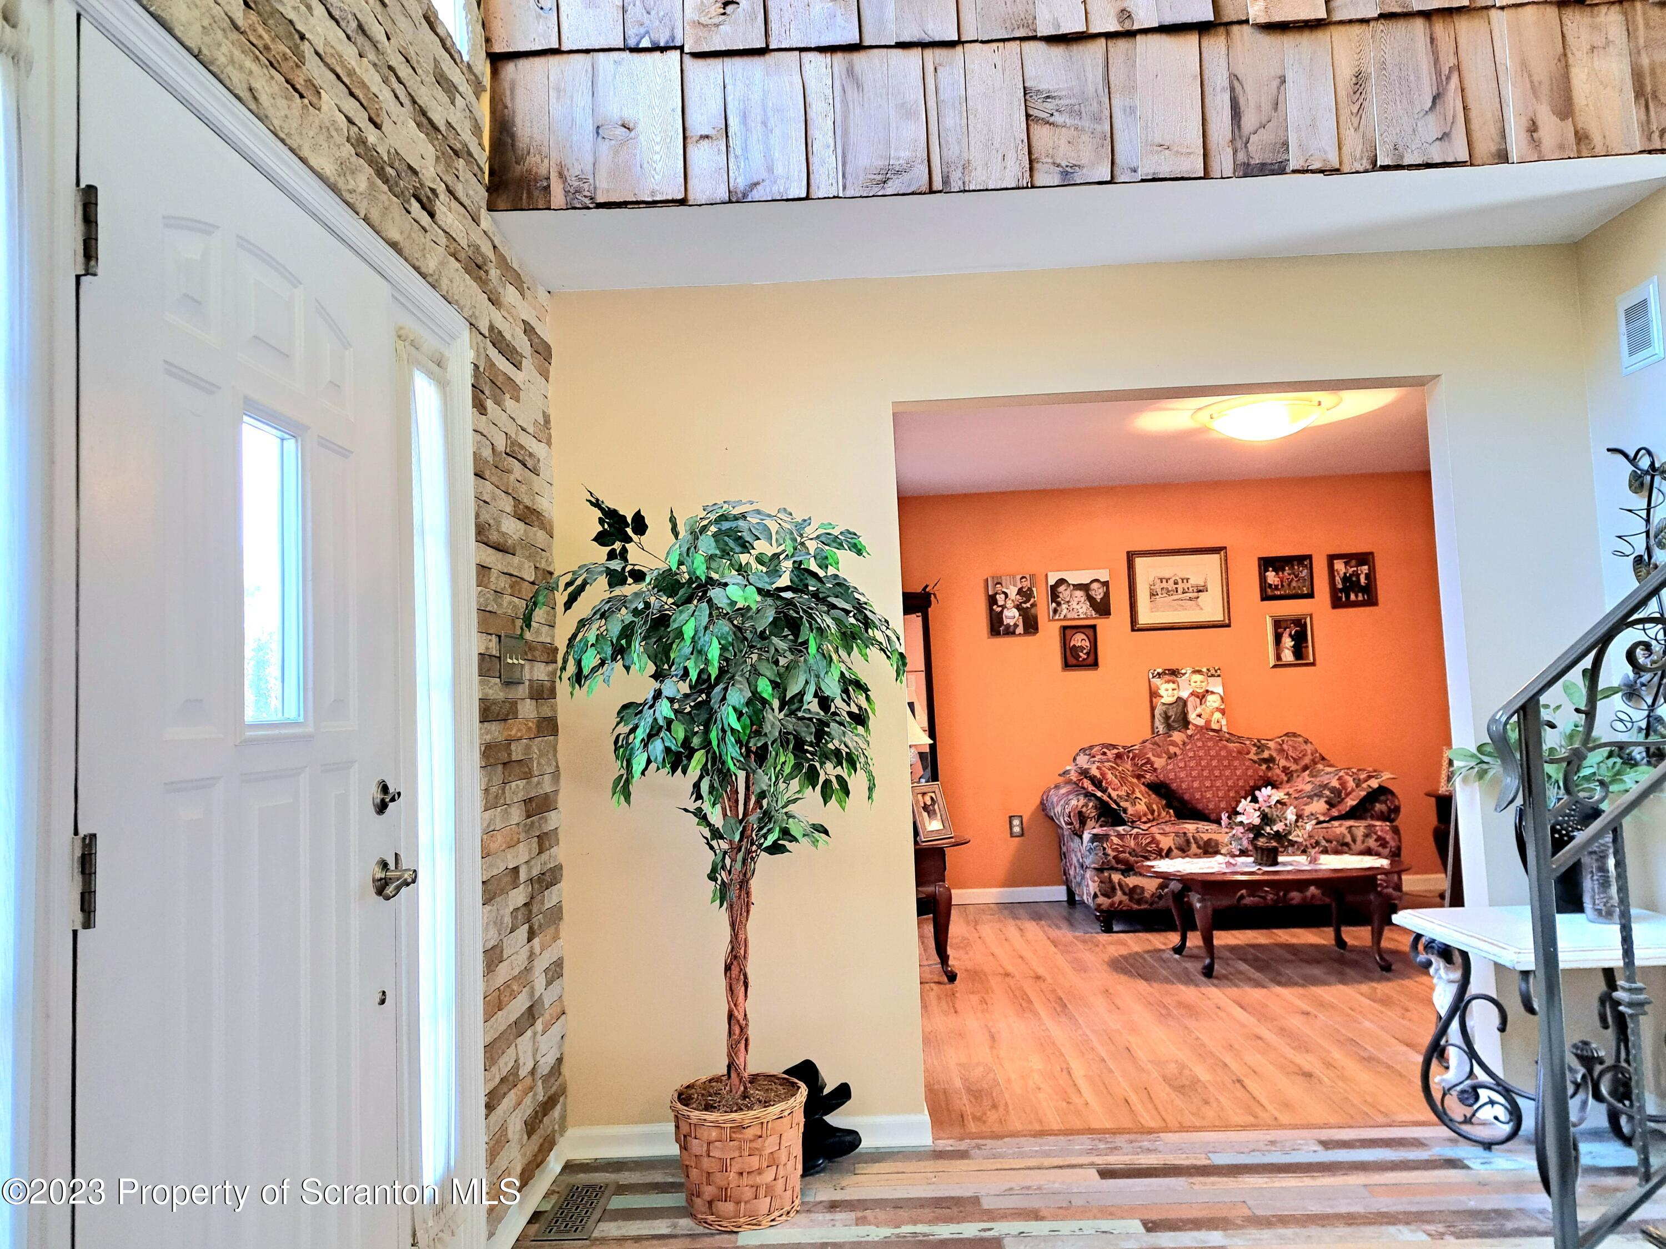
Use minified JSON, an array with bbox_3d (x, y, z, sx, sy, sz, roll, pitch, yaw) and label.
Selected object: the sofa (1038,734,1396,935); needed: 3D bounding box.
[{"bbox_3d":[2.058,1.072,6.267,1.760,0.980,0.910,-2,-4,1],"label":"sofa"}]

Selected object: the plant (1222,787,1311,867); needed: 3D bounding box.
[{"bbox_3d":[1.932,0.897,5.159,0.390,0.350,0.360,-2,-4,1],"label":"plant"}]

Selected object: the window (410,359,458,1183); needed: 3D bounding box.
[{"bbox_3d":[-0.852,0.308,2.452,0.040,1.680,0.190,-2,-4,2],"label":"window"}]

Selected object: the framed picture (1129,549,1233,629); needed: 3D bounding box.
[{"bbox_3d":[2.039,-0.205,6.814,0.582,0.476,0.030,-2,-4,2],"label":"framed picture"}]

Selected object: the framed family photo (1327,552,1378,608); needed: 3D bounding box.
[{"bbox_3d":[3.052,-0.256,6.790,0.272,0.317,0.025,-2,-4,2],"label":"framed family photo"}]

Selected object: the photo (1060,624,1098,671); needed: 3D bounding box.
[{"bbox_3d":[1.471,0.134,6.859,0.203,0.254,0.025,-2,-4,1],"label":"photo"}]

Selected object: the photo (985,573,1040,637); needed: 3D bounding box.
[{"bbox_3d":[1.067,-0.109,6.836,0.286,0.351,0.033,-2,-4,2],"label":"photo"}]

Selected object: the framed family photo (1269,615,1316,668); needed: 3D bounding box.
[{"bbox_3d":[2.687,0.096,6.778,0.263,0.309,0.025,-2,-4,2],"label":"framed family photo"}]

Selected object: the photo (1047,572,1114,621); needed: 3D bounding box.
[{"bbox_3d":[1.469,-0.177,6.877,0.356,0.280,0.030,-2,-4,1],"label":"photo"}]

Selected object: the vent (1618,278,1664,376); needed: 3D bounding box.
[{"bbox_3d":[2.097,-0.773,3.009,0.018,0.213,0.155,-2,-4,2],"label":"vent"}]

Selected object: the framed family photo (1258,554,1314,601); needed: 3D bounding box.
[{"bbox_3d":[2.668,-0.271,6.802,0.312,0.261,0.025,-2,-4,2],"label":"framed family photo"}]

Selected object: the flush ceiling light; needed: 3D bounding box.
[{"bbox_3d":[1.856,-0.881,4.968,0.625,0.165,0.625,-2,-4,1],"label":"flush ceiling light"}]

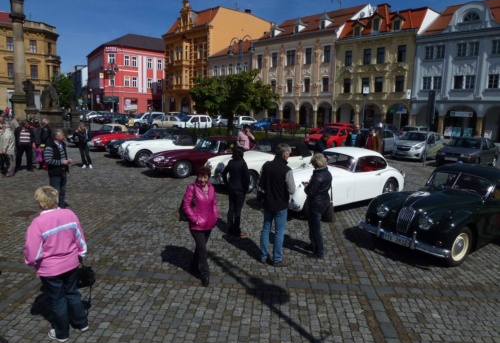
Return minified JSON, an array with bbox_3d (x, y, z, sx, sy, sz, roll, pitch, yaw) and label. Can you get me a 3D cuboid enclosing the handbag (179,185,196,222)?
[{"bbox_3d":[-0.833,0.430,4.656,0.140,0.440,0.300,-3,11,-25],"label":"handbag"}]

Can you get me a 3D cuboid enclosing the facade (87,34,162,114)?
[{"bbox_3d":[-28.457,-20.919,79.173,13.806,16.000,19.000,-6,13,-37],"label":"facade"}]

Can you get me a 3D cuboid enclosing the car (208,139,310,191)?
[{"bbox_3d":[0.845,-0.286,10.832,4.480,1.370,1.640,-6,13,-34],"label":"car"}]

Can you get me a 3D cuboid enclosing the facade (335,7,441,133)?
[{"bbox_3d":[20.355,-14.995,52.114,11.200,16.800,9.000,9,12,39],"label":"facade"}]

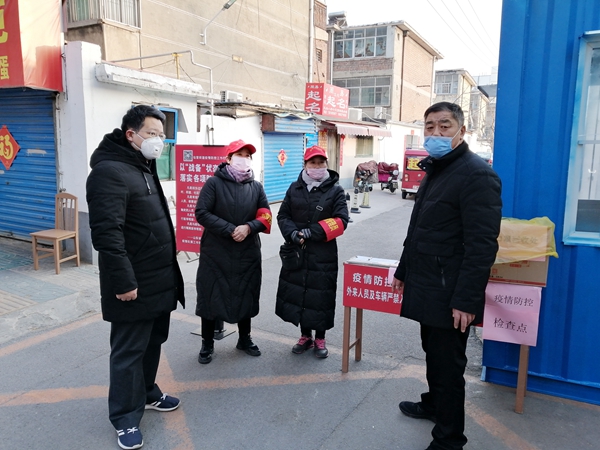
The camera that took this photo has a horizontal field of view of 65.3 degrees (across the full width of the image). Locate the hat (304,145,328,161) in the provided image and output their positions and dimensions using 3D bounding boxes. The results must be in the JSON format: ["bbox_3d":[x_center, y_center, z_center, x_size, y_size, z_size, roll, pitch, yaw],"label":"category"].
[{"bbox_3d":[0.117,-0.513,3.321,0.175,0.120,0.240,0,10,-2],"label":"hat"}]

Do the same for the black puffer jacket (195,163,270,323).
[{"bbox_3d":[-0.487,0.140,3.380,0.540,1.170,0.400,-2,10,-18],"label":"black puffer jacket"}]

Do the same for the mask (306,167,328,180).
[{"bbox_3d":[0.123,-0.361,3.285,0.150,0.105,0.090,0,10,-2],"label":"mask"}]

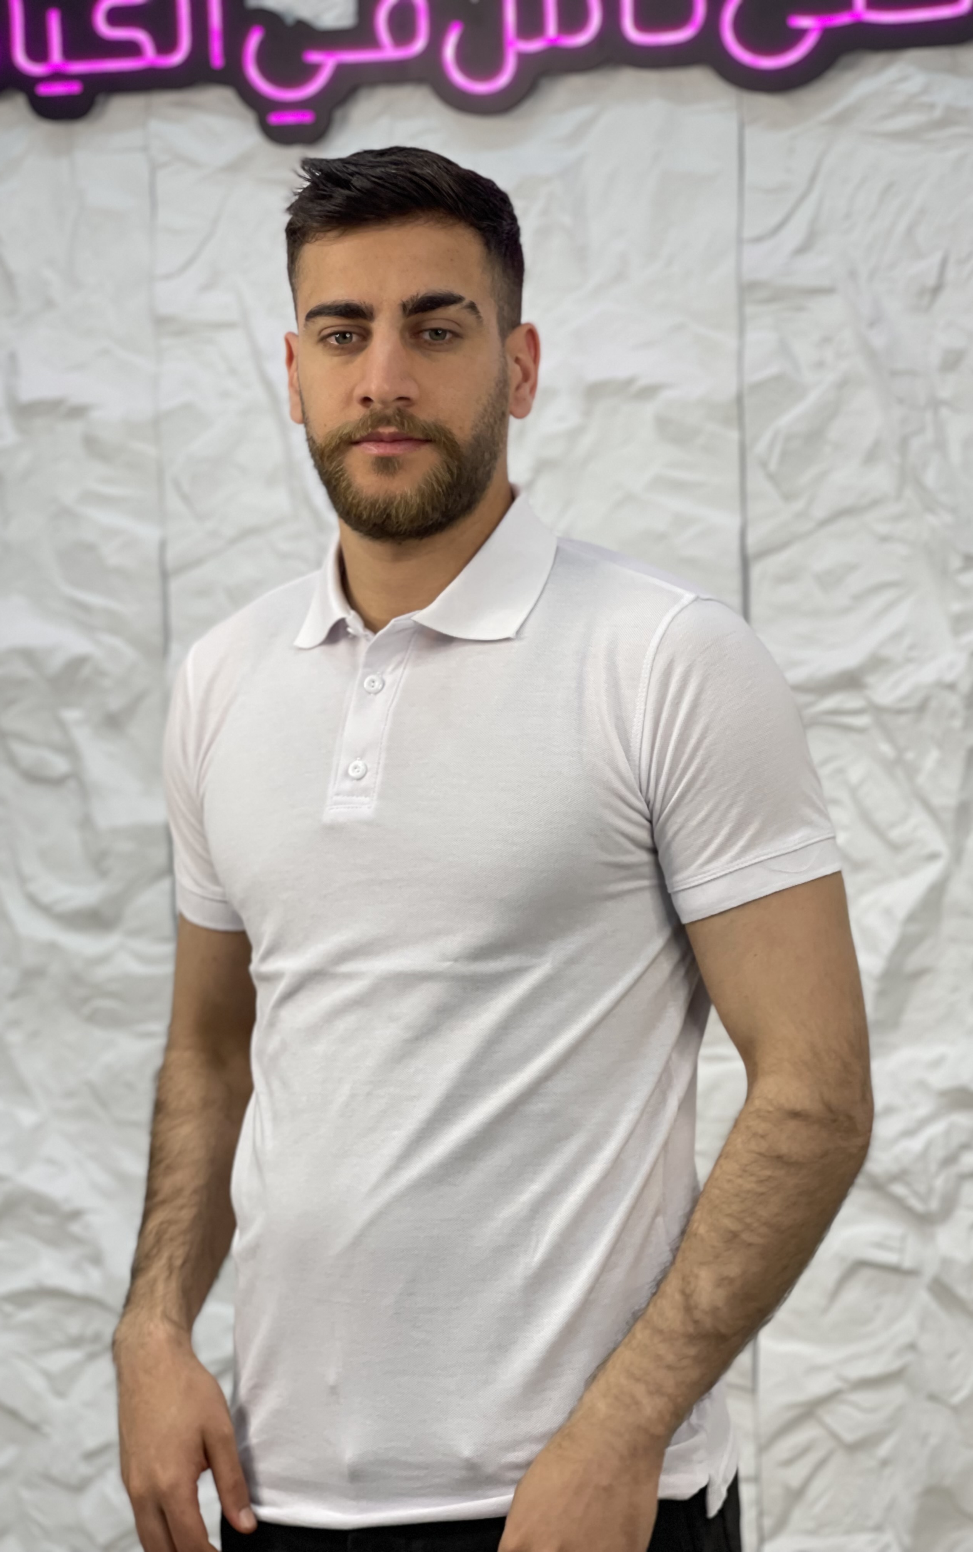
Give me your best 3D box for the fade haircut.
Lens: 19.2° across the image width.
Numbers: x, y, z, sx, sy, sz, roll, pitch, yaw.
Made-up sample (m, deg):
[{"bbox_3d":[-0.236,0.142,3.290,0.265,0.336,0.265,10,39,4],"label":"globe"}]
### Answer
[{"bbox_3d":[-0.058,-0.370,2.030,0.165,0.150,0.195,-1,3,9],"label":"fade haircut"}]

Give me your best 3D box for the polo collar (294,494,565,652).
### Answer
[{"bbox_3d":[-0.043,-0.145,2.030,0.180,0.115,0.165,0,4,25],"label":"polo collar"}]

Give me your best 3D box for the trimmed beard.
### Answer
[{"bbox_3d":[-0.054,-0.220,1.965,0.142,0.120,0.105,-1,3,9],"label":"trimmed beard"}]

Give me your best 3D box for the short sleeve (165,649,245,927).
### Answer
[{"bbox_3d":[-0.196,0.012,2.120,0.110,0.205,0.150,0,4,25],"label":"short sleeve"}]

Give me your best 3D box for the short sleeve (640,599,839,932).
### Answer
[{"bbox_3d":[0.173,-0.010,1.950,0.135,0.215,0.160,0,4,25],"label":"short sleeve"}]

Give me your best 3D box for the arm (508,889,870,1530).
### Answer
[{"bbox_3d":[0.136,0.295,1.880,0.195,0.475,0.260,0,4,25],"label":"arm"}]

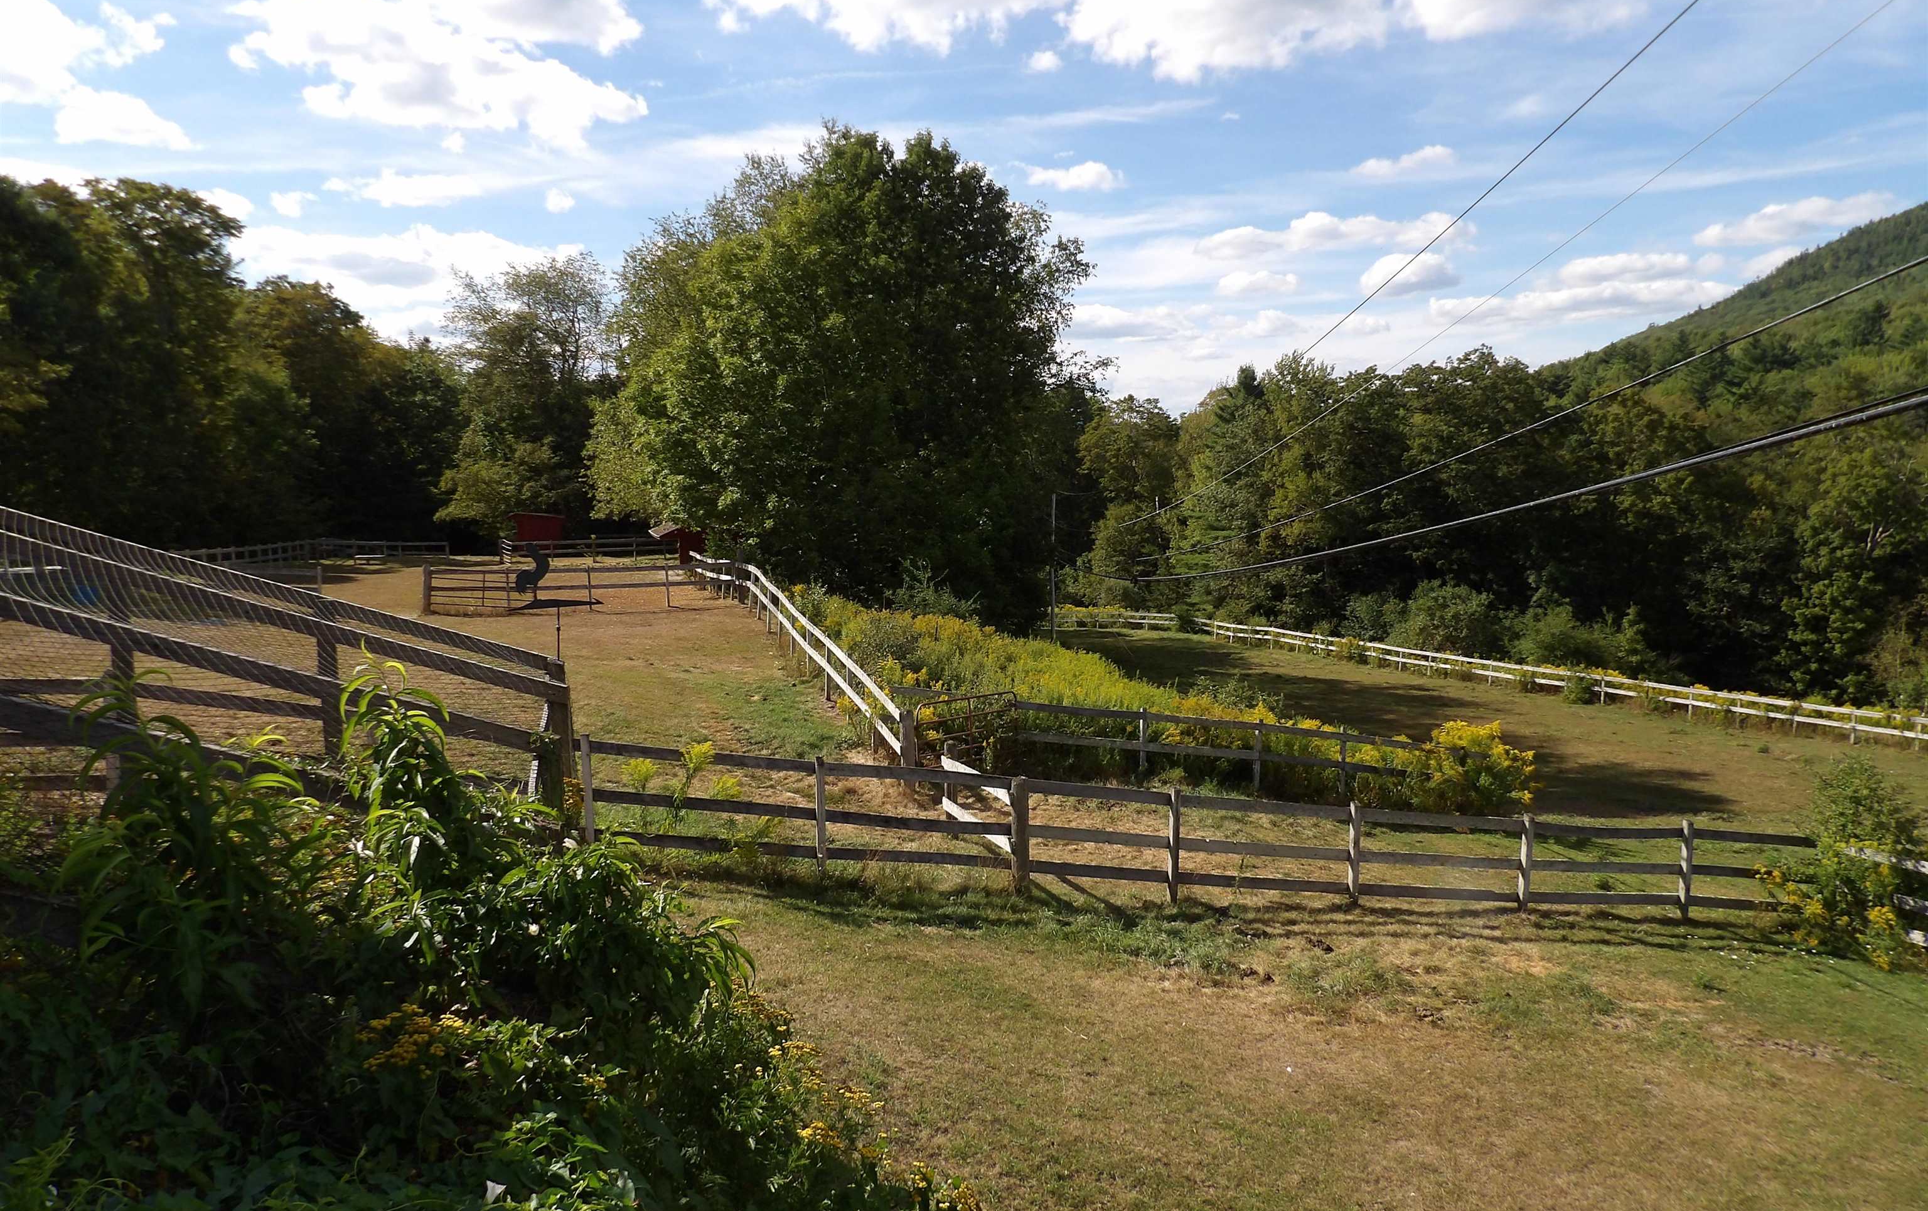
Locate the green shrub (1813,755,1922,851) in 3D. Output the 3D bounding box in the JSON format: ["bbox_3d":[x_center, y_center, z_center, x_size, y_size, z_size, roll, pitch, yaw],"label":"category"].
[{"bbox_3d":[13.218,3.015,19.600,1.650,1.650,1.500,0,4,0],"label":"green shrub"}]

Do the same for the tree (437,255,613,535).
[{"bbox_3d":[-29.182,-13.588,89.000,12.000,19.500,11.000,0,4,0],"label":"tree"}]

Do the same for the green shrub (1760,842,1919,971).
[{"bbox_3d":[11.970,4.124,18.300,2.100,1.750,1.600,0,4,0],"label":"green shrub"}]

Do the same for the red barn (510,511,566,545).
[{"bbox_3d":[-26.148,-4.389,82.000,3.300,2.800,3.800,-1,4,-15],"label":"red barn"}]

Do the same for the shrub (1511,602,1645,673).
[{"bbox_3d":[30.763,1.850,67.000,6.700,3.900,5.000,0,4,0],"label":"shrub"}]

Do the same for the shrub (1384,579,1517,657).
[{"bbox_3d":[27.435,1.021,75.500,7.100,4.800,5.800,0,4,0],"label":"shrub"}]

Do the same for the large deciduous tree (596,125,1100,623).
[{"bbox_3d":[-4.718,-8.928,53.000,19.500,19.800,17.500,0,4,0],"label":"large deciduous tree"}]

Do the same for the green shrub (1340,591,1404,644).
[{"bbox_3d":[25.391,0.888,83.000,4.200,3.600,3.600,0,4,0],"label":"green shrub"}]

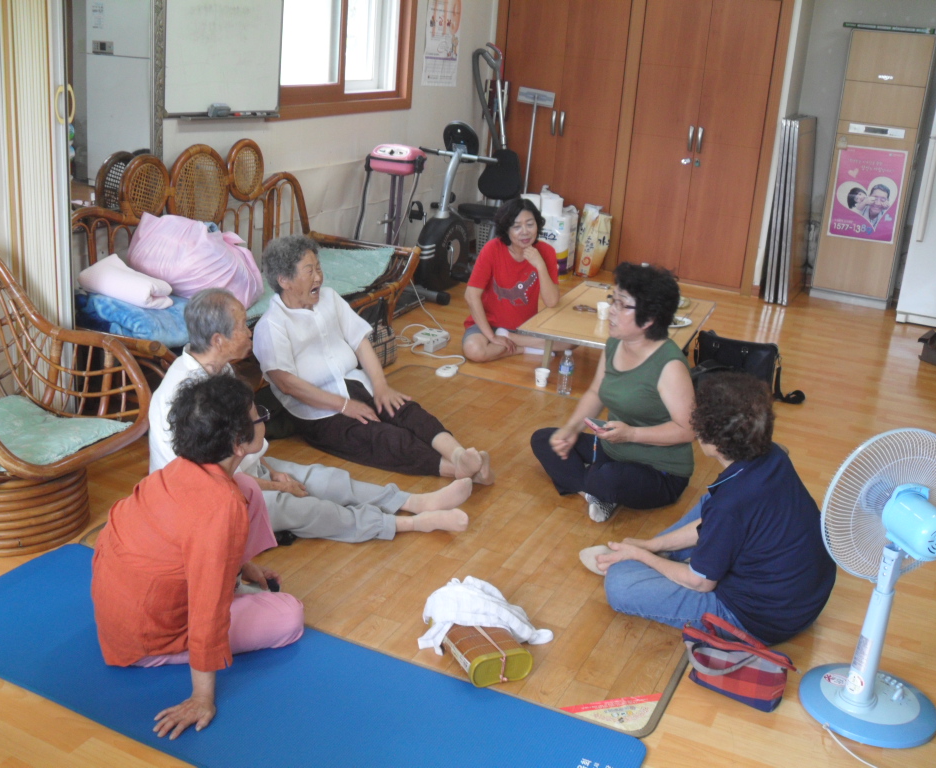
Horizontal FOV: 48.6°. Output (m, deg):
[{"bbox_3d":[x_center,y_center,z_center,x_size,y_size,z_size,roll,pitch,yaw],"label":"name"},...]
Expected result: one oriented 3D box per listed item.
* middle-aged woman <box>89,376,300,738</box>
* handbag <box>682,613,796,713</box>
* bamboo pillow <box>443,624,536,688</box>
[{"bbox_3d":[-0.643,0.330,2.583,0.537,0.760,0.669,18,23,36],"label":"middle-aged woman"},{"bbox_3d":[0.676,0.688,2.595,0.270,0.165,0.120,17,22,33],"label":"handbag"},{"bbox_3d":[0.028,0.674,2.725,0.167,0.101,0.284,-6,21,-27],"label":"bamboo pillow"}]

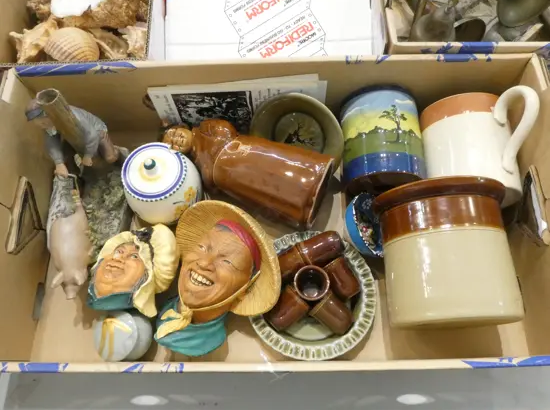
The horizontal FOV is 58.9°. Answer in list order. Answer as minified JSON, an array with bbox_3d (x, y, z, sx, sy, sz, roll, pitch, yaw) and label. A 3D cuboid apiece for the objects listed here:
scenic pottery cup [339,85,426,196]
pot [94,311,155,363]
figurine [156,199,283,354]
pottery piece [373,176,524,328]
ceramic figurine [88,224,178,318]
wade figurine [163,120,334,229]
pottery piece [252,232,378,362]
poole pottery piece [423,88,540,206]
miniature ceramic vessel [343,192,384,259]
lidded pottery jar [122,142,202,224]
[{"bbox_3d":[0.122,-0.072,0.555,0.091,0.091,0.099,1,69,4],"label":"scenic pottery cup"},{"bbox_3d":[-0.160,0.137,0.515,0.056,0.043,0.056,-7,68,17],"label":"pot"},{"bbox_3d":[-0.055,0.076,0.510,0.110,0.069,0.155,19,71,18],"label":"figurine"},{"bbox_3d":[0.174,0.049,0.485,0.130,0.130,0.126,0,66,3],"label":"pottery piece"},{"bbox_3d":[-0.146,0.071,0.520,0.080,0.059,0.097,18,70,24],"label":"ceramic figurine"},{"bbox_3d":[-0.030,-0.040,0.557,0.187,0.080,0.080,20,47,11],"label":"wade figurine"},{"bbox_3d":[0.042,0.099,0.526,0.134,0.029,0.134,-1,69,3],"label":"pottery piece"},{"bbox_3d":[0.229,-0.060,0.538,0.115,0.090,0.102,-11,66,26],"label":"poole pottery piece"},{"bbox_3d":[0.100,0.023,0.530,0.037,0.071,0.071,-20,63,37],"label":"miniature ceramic vessel"},{"bbox_3d":[-0.128,-0.022,0.553,0.085,0.091,0.085,-5,60,12],"label":"lidded pottery jar"}]

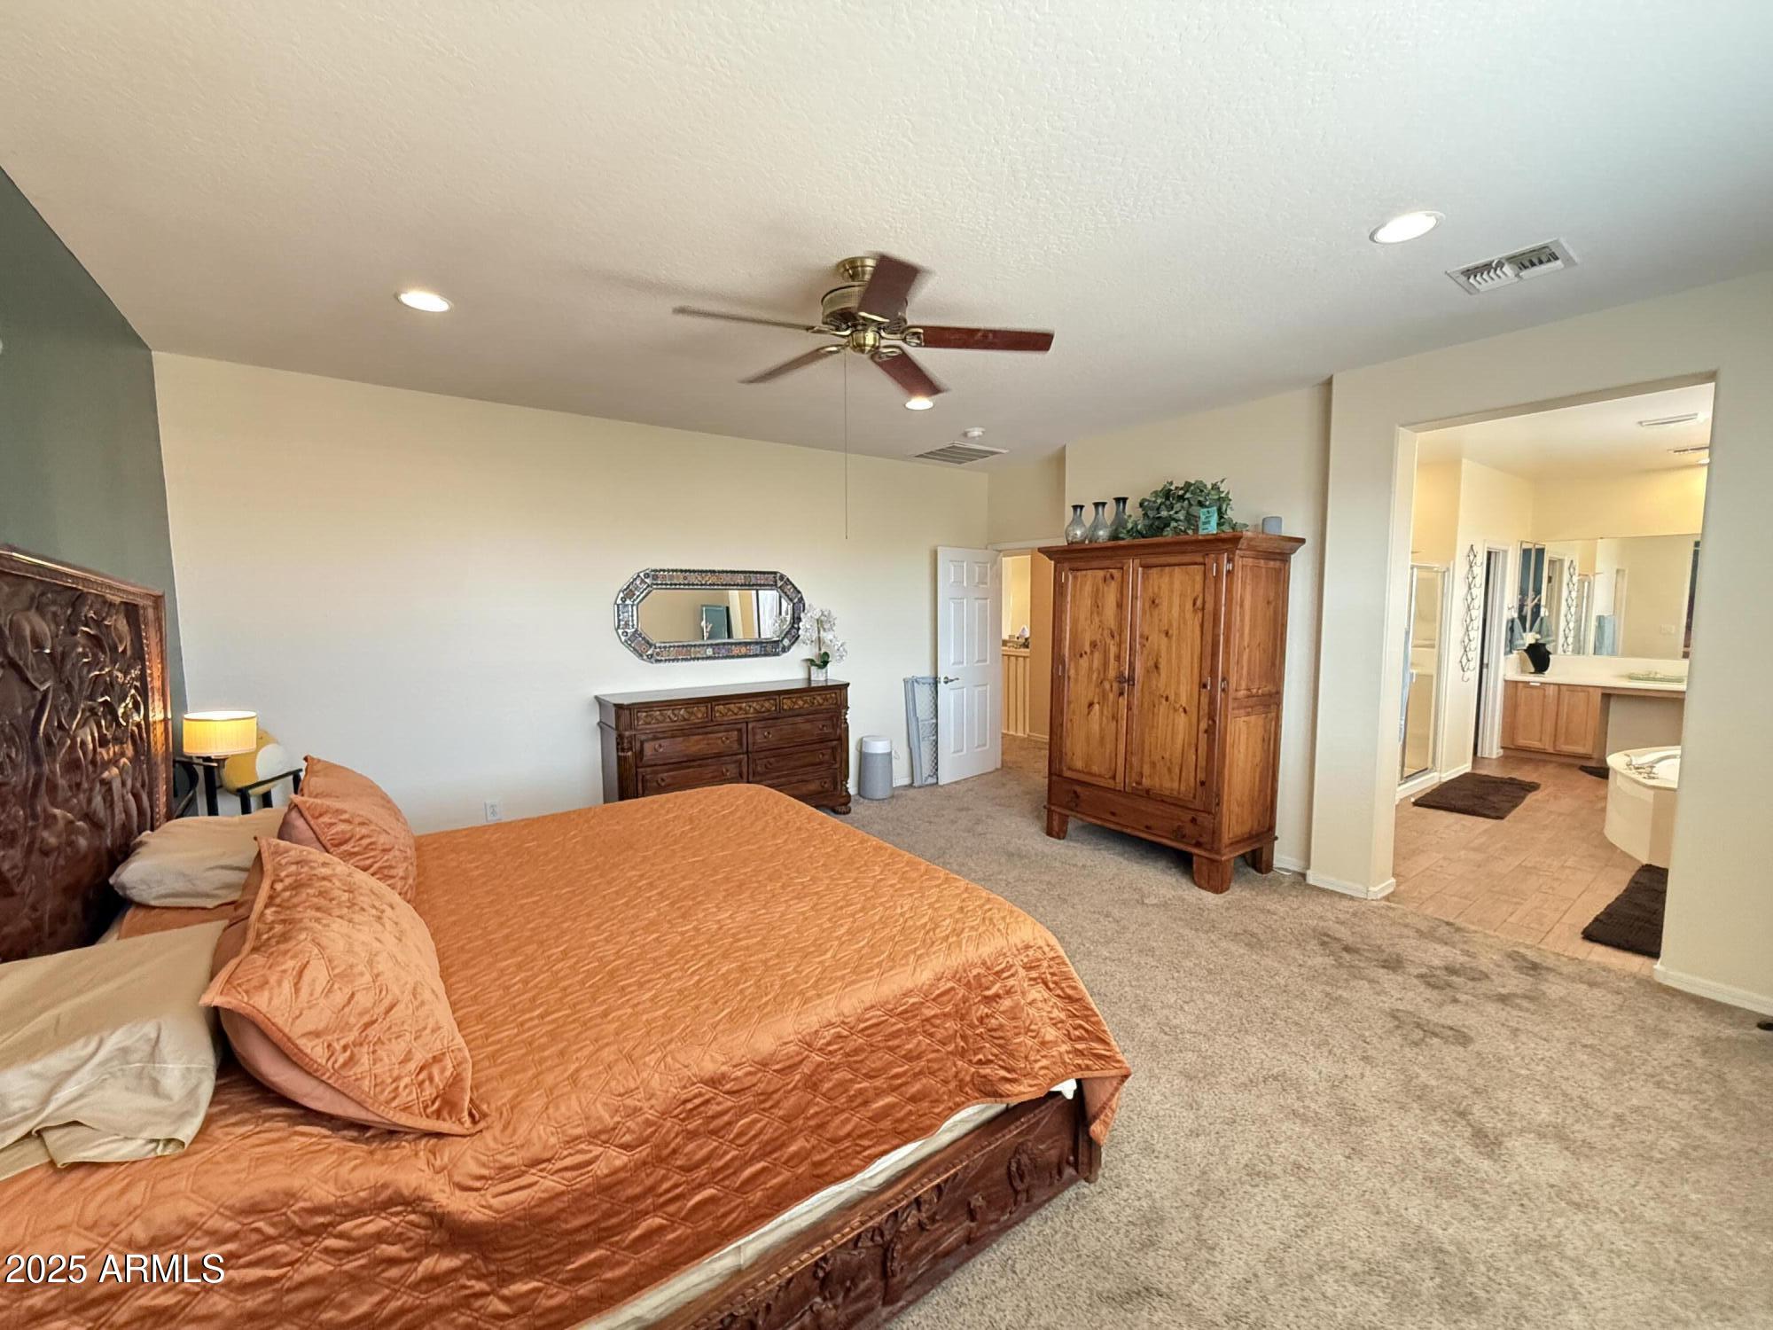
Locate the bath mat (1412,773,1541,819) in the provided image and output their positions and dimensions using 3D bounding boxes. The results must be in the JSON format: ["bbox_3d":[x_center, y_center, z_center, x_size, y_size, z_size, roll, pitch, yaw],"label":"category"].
[{"bbox_3d":[4.811,1.055,5.801,1.500,0.030,0.530,-4,6,-36],"label":"bath mat"}]

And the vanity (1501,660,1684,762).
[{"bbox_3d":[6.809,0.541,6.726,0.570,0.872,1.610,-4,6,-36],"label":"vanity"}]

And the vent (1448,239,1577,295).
[{"bbox_3d":[2.248,-1.422,2.577,0.307,0.030,0.304,-4,6,-36],"label":"vent"}]

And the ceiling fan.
[{"bbox_3d":[-0.084,-1.268,2.583,1.300,0.301,1.300,-4,6,-36],"label":"ceiling fan"}]

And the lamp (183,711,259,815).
[{"bbox_3d":[-2.789,0.429,3.015,0.236,0.430,0.236,-4,6,-36],"label":"lamp"}]

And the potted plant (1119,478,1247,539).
[{"bbox_3d":[1.693,-0.871,4.134,0.420,0.333,0.710,-4,6,-36],"label":"potted plant"}]

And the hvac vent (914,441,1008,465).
[{"bbox_3d":[0.591,-1.688,5.764,0.570,0.030,0.597,-4,6,-36],"label":"hvac vent"}]

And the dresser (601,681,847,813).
[{"bbox_3d":[-1.081,0.650,4.972,1.705,0.968,0.510,-4,6,-36],"label":"dresser"}]

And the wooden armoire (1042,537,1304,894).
[{"bbox_3d":[1.663,0.226,4.393,0.680,1.897,1.335,-4,6,-36],"label":"wooden armoire"}]

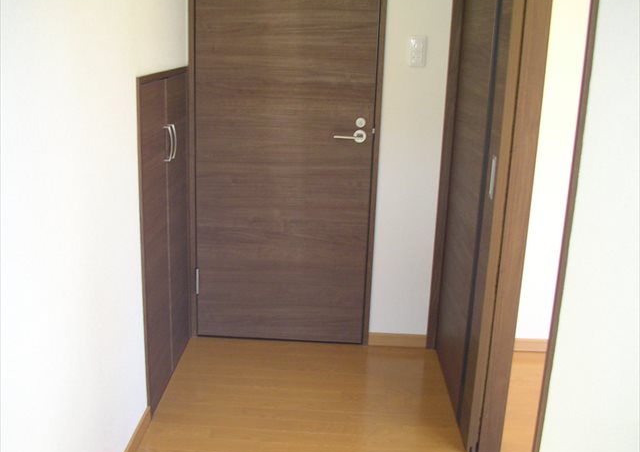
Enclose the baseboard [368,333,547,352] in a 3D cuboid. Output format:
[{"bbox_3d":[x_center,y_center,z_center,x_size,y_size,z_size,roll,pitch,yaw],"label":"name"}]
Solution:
[{"bbox_3d":[0.596,0.497,2.995,0.771,0.060,0.014,2,15,1],"label":"baseboard"}]

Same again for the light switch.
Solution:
[{"bbox_3d":[0.371,-0.667,2.680,0.070,0.118,0.013,2,15,1],"label":"light switch"}]

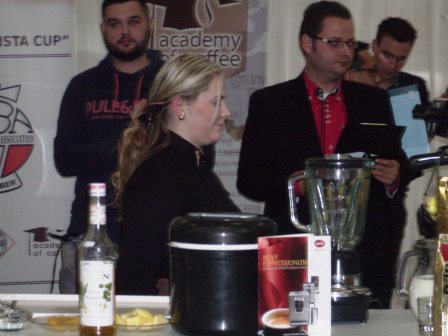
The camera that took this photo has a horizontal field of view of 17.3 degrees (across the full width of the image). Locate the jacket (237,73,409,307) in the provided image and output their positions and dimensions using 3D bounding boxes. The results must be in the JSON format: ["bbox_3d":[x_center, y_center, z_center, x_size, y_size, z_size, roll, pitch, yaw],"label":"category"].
[{"bbox_3d":[0.310,0.075,4.600,0.540,0.750,0.320,0,1,-13],"label":"jacket"}]

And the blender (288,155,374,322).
[{"bbox_3d":[0.246,0.156,3.380,0.200,0.375,0.190,0,1,14],"label":"blender"}]

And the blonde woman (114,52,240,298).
[{"bbox_3d":[-0.100,0.455,3.750,0.400,1.490,0.450,0,1,20],"label":"blonde woman"}]

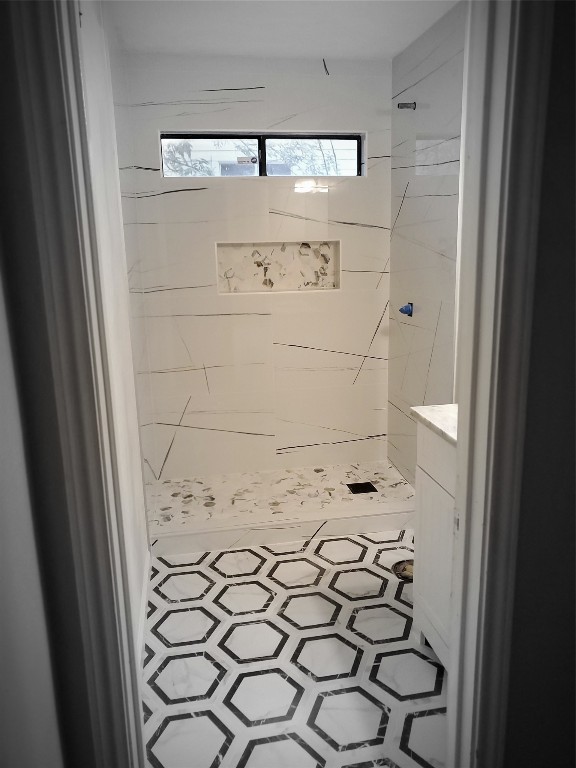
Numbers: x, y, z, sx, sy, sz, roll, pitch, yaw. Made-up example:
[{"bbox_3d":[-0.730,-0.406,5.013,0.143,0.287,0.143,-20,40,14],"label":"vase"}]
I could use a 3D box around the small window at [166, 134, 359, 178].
[{"bbox_3d":[-0.139,-1.355,3.444,1.199,0.246,0.080,-4,13,-10],"label":"small window"}]

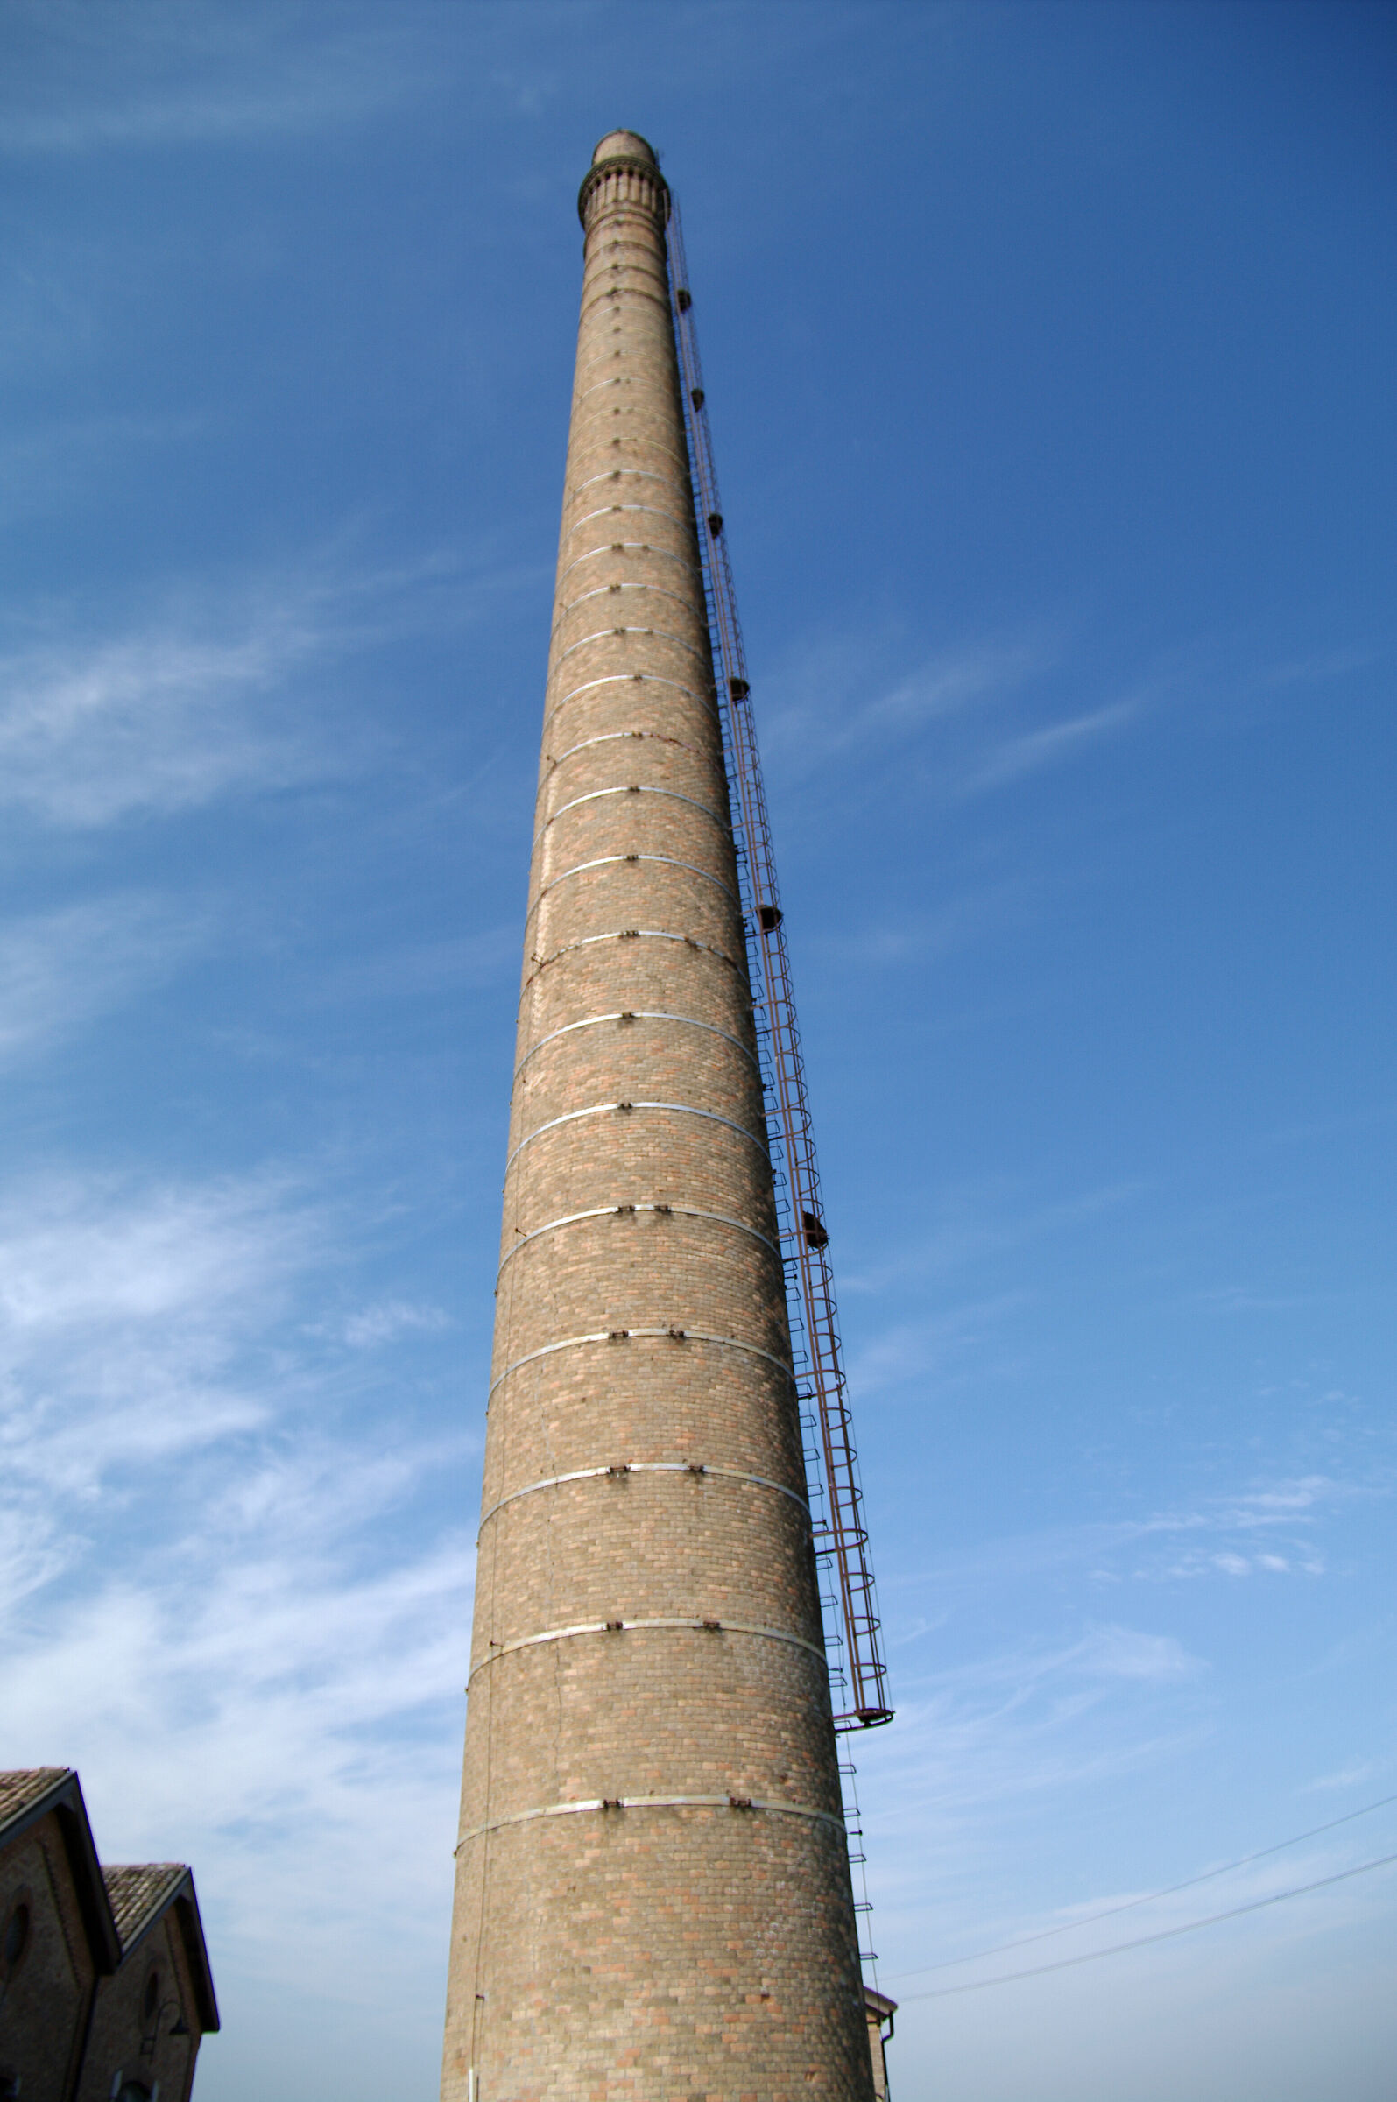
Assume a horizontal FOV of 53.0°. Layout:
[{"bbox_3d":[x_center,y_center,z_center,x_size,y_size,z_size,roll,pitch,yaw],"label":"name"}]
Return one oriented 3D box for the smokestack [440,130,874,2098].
[{"bbox_3d":[-1.320,-7.930,27.060,4.010,50.100,4.010,-1,-40,-2],"label":"smokestack"}]

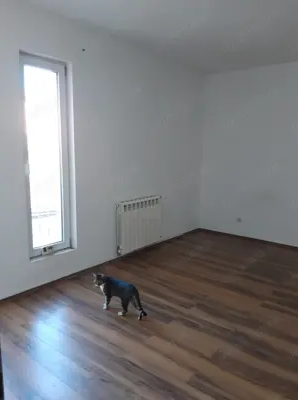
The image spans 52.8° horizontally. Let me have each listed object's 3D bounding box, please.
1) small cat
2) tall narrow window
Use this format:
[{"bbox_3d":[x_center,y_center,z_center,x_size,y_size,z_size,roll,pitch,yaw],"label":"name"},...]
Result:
[{"bbox_3d":[-0.254,0.832,2.613,0.540,0.295,0.140,7,11,32],"label":"small cat"},{"bbox_3d":[-1.033,-0.390,3.021,0.080,1.898,0.510,9,13,40],"label":"tall narrow window"}]

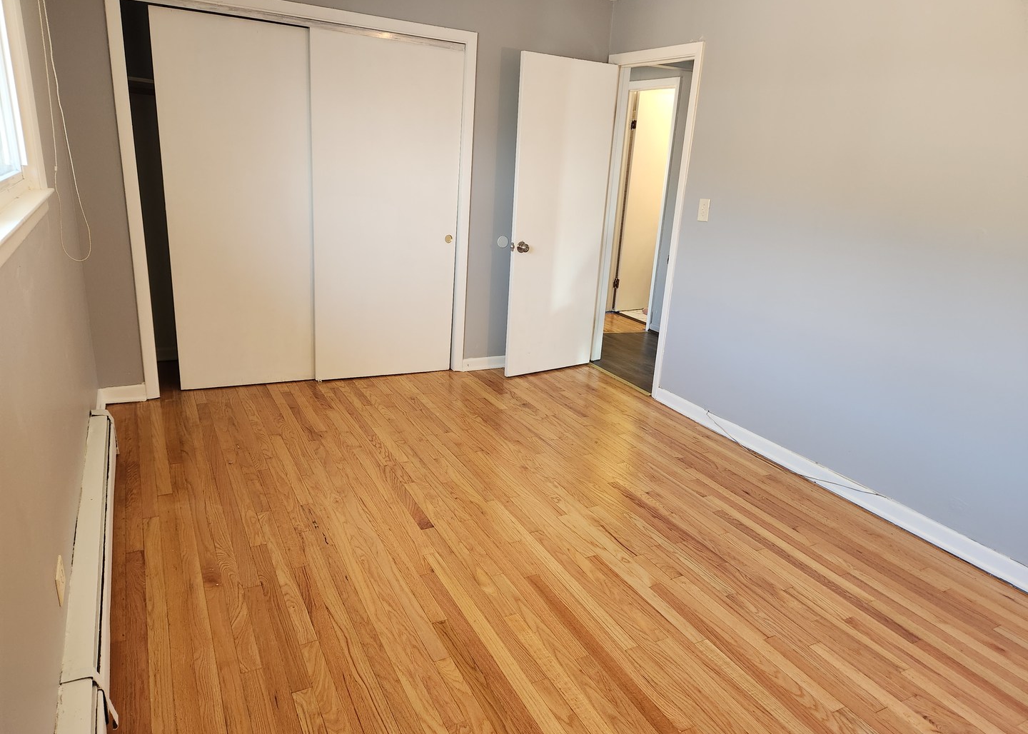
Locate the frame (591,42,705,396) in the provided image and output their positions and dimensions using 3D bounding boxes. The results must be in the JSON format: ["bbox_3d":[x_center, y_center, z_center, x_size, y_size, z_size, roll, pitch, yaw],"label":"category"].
[{"bbox_3d":[0.840,-0.935,4.514,0.155,2.118,0.892,-6,20,-28],"label":"frame"}]

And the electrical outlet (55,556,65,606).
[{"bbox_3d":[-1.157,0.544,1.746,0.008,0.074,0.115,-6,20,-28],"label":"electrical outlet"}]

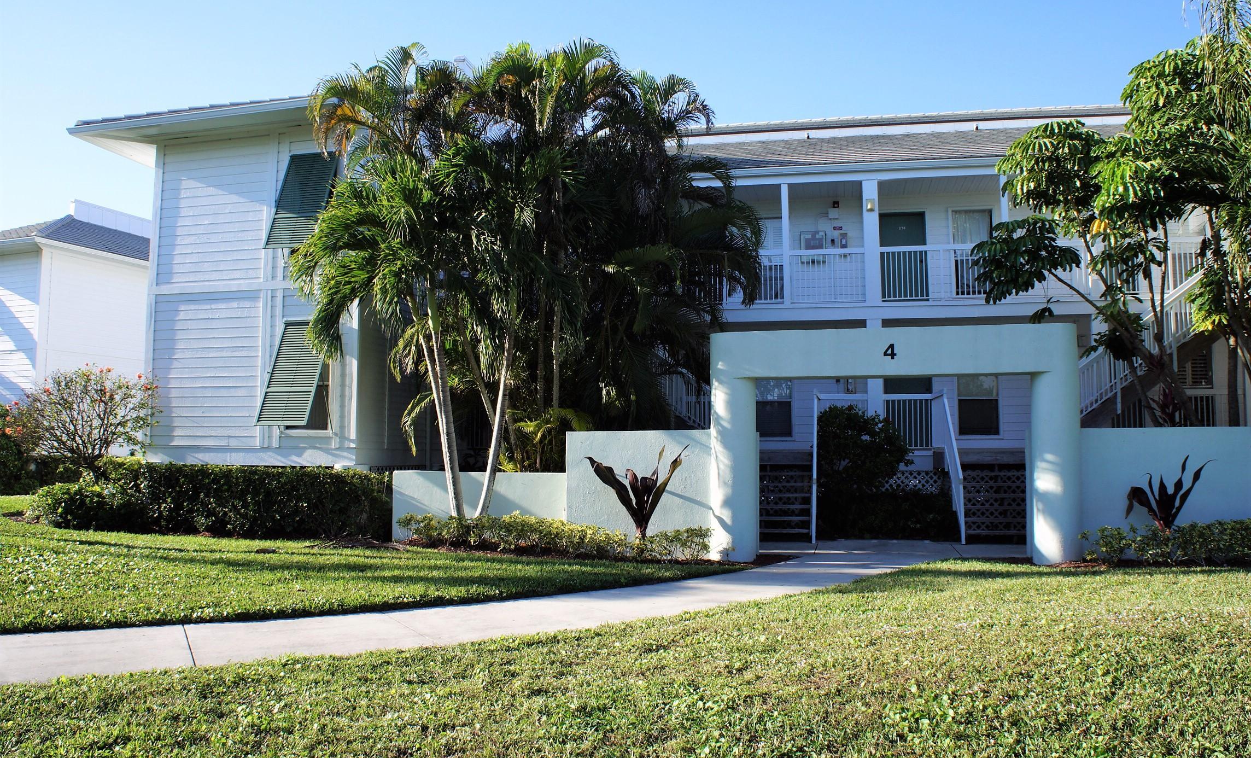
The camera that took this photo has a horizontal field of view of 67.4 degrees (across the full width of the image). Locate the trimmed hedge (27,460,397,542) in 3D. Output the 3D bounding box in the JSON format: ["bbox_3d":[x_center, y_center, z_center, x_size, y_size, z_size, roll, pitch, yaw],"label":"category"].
[{"bbox_3d":[-6.255,1.788,14.100,5.600,1.050,1.200,-1,-4,12],"label":"trimmed hedge"}]

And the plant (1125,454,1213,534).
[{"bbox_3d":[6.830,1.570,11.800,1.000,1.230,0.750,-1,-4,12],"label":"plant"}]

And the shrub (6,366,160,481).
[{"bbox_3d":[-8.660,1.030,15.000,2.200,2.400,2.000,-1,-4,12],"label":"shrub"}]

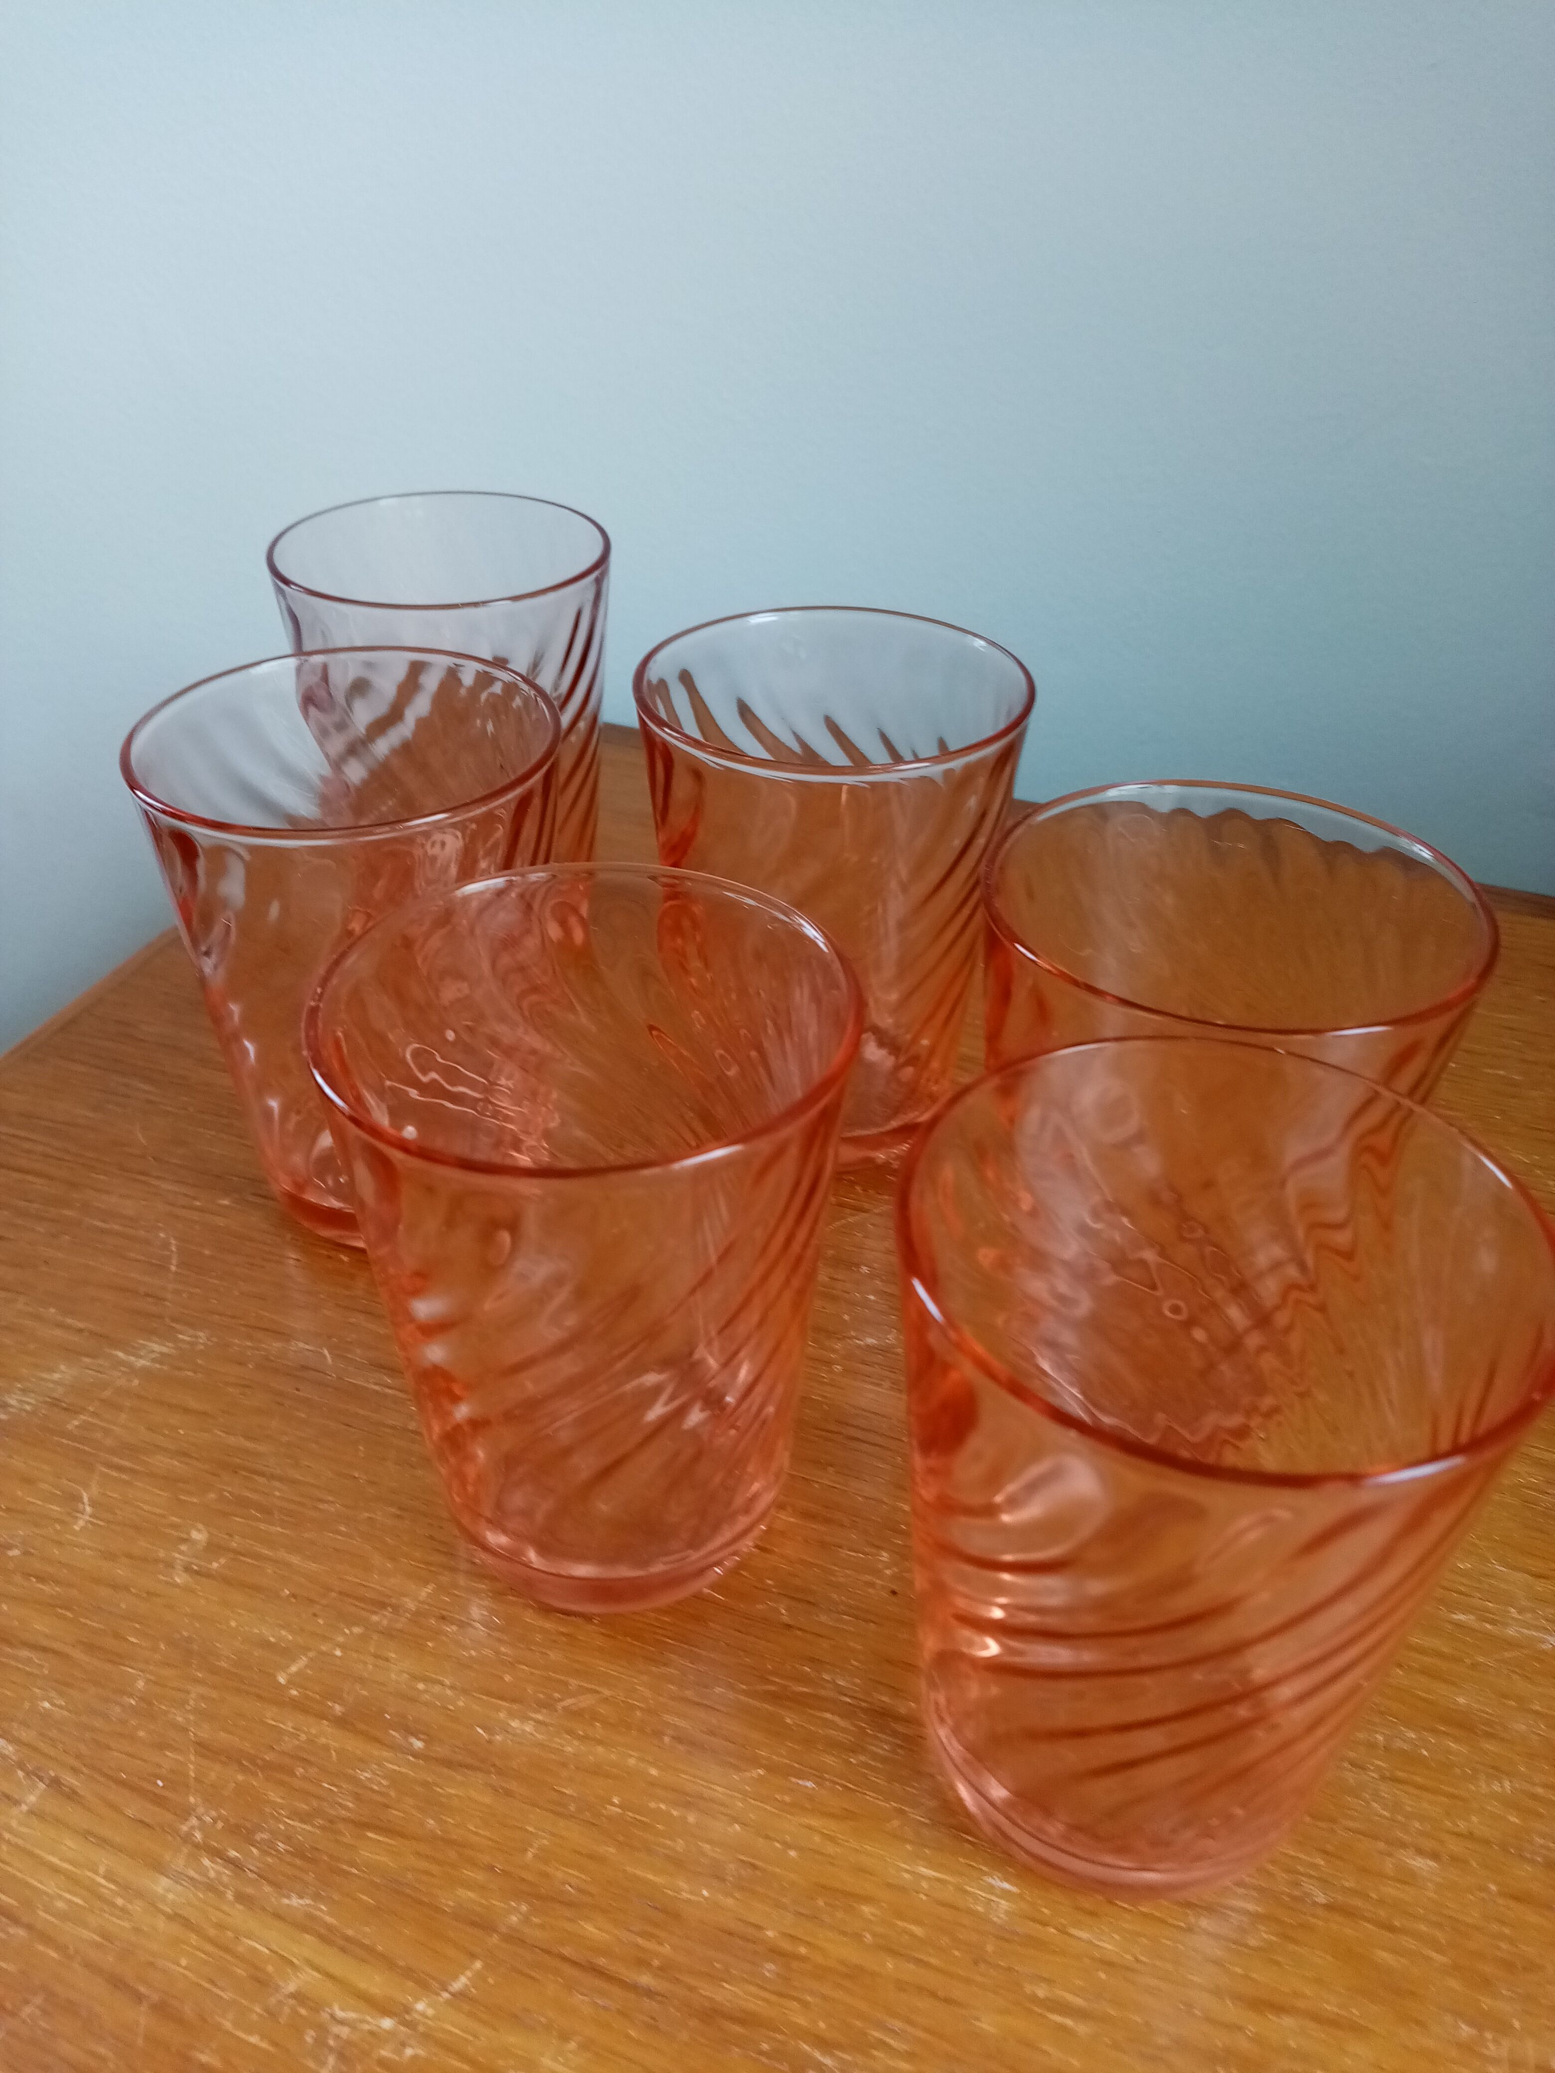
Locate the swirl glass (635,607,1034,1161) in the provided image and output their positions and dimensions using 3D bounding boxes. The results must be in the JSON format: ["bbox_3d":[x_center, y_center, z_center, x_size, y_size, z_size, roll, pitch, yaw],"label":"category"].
[{"bbox_3d":[0.010,-0.028,0.327,0.076,0.099,0.076,1,36,0],"label":"swirl glass"}]

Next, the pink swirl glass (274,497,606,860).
[{"bbox_3d":[-0.077,-0.071,0.385,0.076,0.099,0.076,1,36,0],"label":"pink swirl glass"}]

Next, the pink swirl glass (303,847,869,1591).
[{"bbox_3d":[-0.027,0.035,0.241,0.076,0.099,0.076,1,36,0],"label":"pink swirl glass"}]

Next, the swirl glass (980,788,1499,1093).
[{"bbox_3d":[0.069,0.018,0.266,0.076,0.099,0.076,1,36,0],"label":"swirl glass"}]

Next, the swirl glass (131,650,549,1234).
[{"bbox_3d":[-0.077,-0.014,0.306,0.076,0.099,0.076,1,36,0],"label":"swirl glass"}]

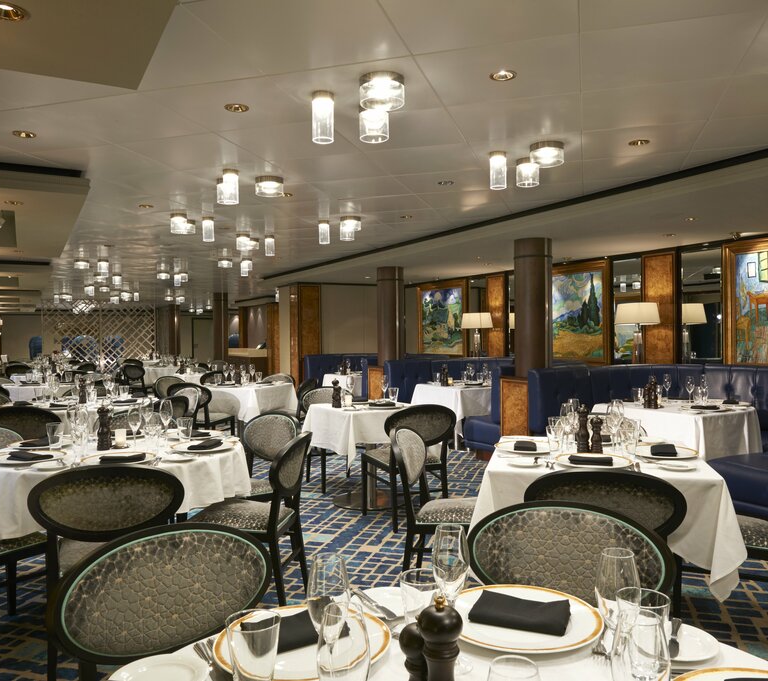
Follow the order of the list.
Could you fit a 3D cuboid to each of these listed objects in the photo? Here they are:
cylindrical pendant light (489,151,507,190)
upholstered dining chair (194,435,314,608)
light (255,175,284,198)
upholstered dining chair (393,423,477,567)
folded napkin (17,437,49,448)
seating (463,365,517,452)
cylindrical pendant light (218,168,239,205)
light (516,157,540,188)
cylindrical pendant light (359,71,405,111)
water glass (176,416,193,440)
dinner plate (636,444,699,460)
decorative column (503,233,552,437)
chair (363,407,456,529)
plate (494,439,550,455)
[{"bbox_3d":[0.670,-0.993,4.000,0.097,0.205,0.097,0,0,0],"label":"cylindrical pendant light"},{"bbox_3d":[-0.645,0.860,3.240,0.570,0.840,0.560,0,0,6],"label":"upholstered dining chair"},{"bbox_3d":[-0.763,-1.030,4.560,0.187,0.121,0.187,0,0,0],"label":"light"},{"bbox_3d":[0.355,0.856,3.330,0.580,0.860,0.540,0,0,13],"label":"upholstered dining chair"},{"bbox_3d":[-1.679,0.492,3.310,0.110,0.030,0.180,0,0,8],"label":"folded napkin"},{"bbox_3d":[1.535,0.753,7.372,1.200,1.020,0.660,0,0,-29],"label":"seating"},{"bbox_3d":[-0.989,-0.993,4.410,0.100,0.205,0.100,0,0,0],"label":"cylindrical pendant light"},{"bbox_3d":[0.877,-1.021,4.150,0.140,0.145,0.140,0,0,0],"label":"light"},{"bbox_3d":[-0.006,-1.033,2.840,0.186,0.105,0.186,0,0,0],"label":"cylindrical pendant light"},{"bbox_3d":[-1.084,0.484,3.720,0.088,0.114,0.088,0,0,0],"label":"water glass"},{"bbox_3d":[1.202,0.486,2.940,0.305,0.025,0.305,0,0,0],"label":"dinner plate"},{"bbox_3d":[1.452,0.141,6.756,0.390,2.250,0.390,0,0,-29],"label":"decorative column"},{"bbox_3d":[0.166,0.841,4.768,0.530,0.835,0.570,0,0,-23],"label":"chair"},{"bbox_3d":[0.655,0.490,3.120,0.305,0.025,0.305,0,0,0],"label":"plate"}]

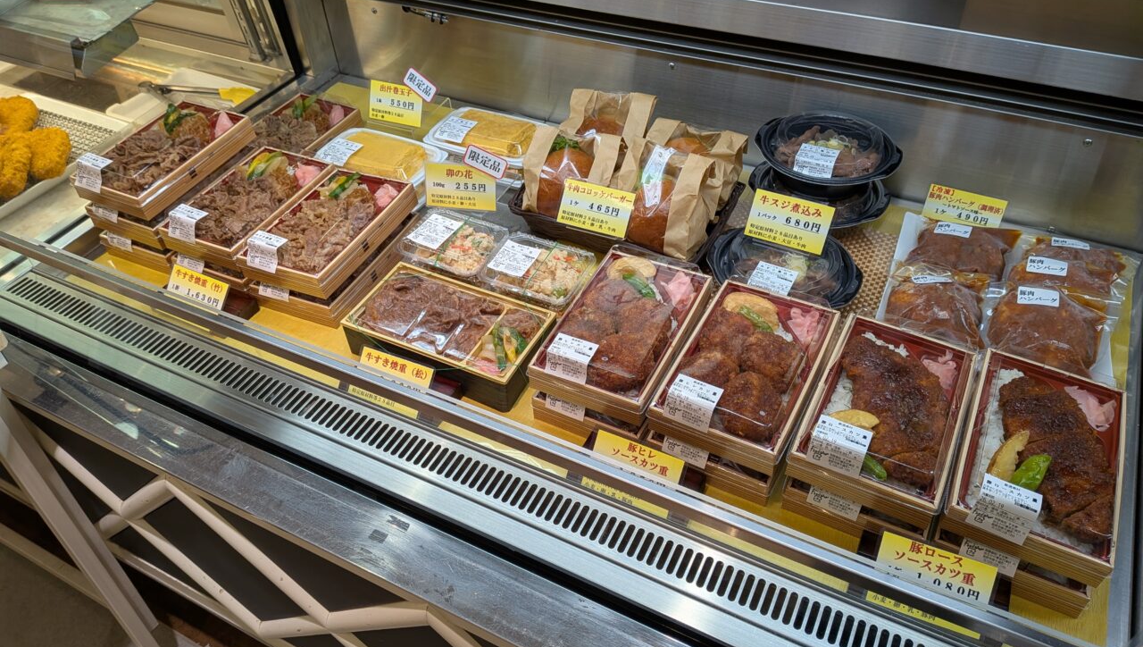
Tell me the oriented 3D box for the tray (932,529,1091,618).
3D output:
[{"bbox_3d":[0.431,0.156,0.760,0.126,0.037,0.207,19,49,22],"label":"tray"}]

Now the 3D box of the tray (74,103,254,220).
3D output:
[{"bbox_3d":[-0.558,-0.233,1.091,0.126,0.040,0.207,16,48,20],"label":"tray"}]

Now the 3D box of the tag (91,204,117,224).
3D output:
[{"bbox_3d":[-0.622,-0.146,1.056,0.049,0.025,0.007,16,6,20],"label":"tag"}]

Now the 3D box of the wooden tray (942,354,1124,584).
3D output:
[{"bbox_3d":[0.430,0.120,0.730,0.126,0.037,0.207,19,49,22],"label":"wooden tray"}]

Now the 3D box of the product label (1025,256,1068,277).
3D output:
[{"bbox_3d":[0.598,-0.071,0.994,0.045,0.004,0.026,11,56,15],"label":"product label"}]

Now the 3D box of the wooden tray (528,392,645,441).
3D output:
[{"bbox_3d":[0.065,0.047,0.949,0.131,0.034,0.216,18,49,21],"label":"wooden tray"}]

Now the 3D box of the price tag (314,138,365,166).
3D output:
[{"bbox_3d":[-0.337,-0.247,1.144,0.050,0.006,0.053,18,67,21],"label":"price tag"}]

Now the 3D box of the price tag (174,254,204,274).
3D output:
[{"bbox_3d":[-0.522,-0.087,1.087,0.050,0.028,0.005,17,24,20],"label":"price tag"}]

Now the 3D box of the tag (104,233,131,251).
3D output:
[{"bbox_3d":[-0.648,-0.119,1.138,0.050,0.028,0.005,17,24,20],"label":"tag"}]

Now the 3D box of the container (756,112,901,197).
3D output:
[{"bbox_3d":[0.346,-0.228,1.080,0.194,0.073,0.169,11,46,15],"label":"container"}]

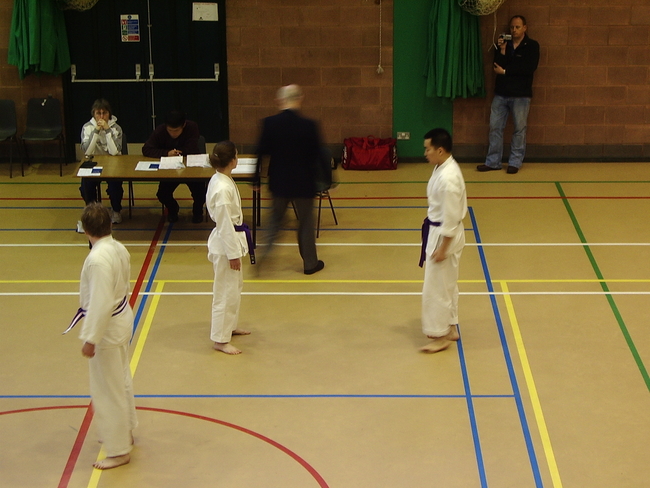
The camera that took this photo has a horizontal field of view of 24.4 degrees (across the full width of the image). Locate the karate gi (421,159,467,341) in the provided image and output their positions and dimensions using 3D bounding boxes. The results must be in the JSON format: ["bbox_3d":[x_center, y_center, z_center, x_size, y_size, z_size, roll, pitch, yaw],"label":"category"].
[{"bbox_3d":[0.951,0.028,12.026,0.360,1.500,0.490,-3,19,-9],"label":"karate gi"}]

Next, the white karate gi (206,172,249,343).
[{"bbox_3d":[-0.773,0.090,12.076,0.340,1.440,0.480,0,19,1],"label":"white karate gi"}]

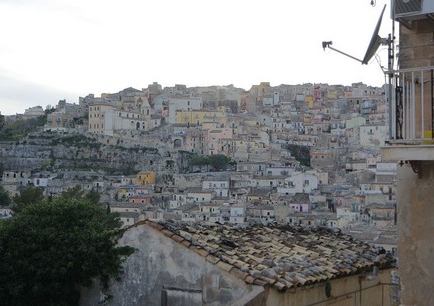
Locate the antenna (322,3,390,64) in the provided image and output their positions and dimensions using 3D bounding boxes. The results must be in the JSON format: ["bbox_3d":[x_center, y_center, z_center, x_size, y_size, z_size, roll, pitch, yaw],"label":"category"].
[{"bbox_3d":[1.890,-1.611,9.200,0.911,0.816,0.820,0,-1,5],"label":"antenna"}]

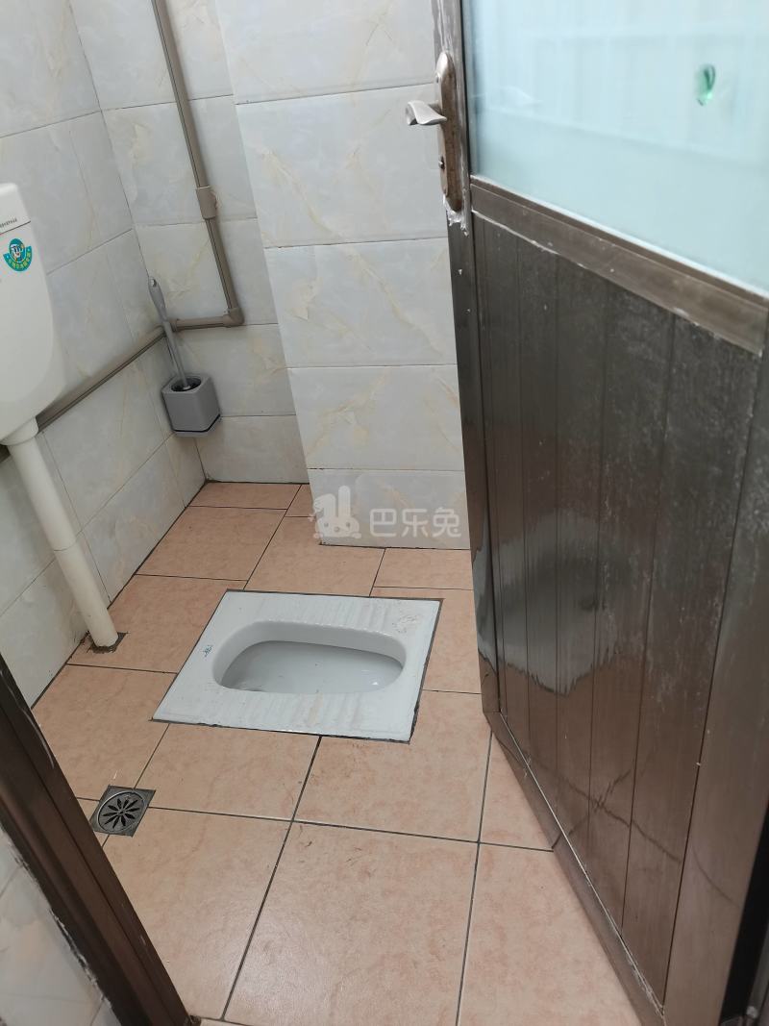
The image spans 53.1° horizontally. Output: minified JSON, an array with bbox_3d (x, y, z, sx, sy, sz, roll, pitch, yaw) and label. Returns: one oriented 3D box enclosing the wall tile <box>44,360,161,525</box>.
[{"bbox_3d":[-0.630,-0.183,1.766,0.010,0.248,0.415,1,34,14],"label":"wall tile"}]

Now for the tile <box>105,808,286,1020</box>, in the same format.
[{"bbox_3d":[-0.326,0.585,1.173,0.300,0.010,0.300,1,34,14],"label":"tile"}]

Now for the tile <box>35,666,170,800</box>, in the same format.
[{"bbox_3d":[-0.552,0.409,1.464,0.302,0.010,0.302,1,34,14],"label":"tile"}]

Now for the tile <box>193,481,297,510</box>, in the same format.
[{"bbox_3d":[-0.385,-0.044,2.138,0.298,0.010,0.128,1,34,14],"label":"tile"}]

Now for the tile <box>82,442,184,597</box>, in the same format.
[{"bbox_3d":[-0.604,0.009,1.890,0.010,0.211,0.415,1,34,14],"label":"tile"}]

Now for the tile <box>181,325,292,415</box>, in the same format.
[{"bbox_3d":[-0.365,-0.366,1.999,0.390,0.250,0.010,1,34,14],"label":"tile"}]

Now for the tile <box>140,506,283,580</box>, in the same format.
[{"bbox_3d":[-0.433,0.077,1.965,0.300,0.010,0.300,1,34,14],"label":"tile"}]

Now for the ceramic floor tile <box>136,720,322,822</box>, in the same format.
[{"bbox_3d":[-0.275,0.449,1.341,0.296,0.010,0.173,1,34,14],"label":"ceramic floor tile"}]

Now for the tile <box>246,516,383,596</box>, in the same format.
[{"bbox_3d":[-0.148,0.102,1.861,0.300,0.012,0.300,1,34,14],"label":"tile"}]

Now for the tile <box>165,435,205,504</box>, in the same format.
[{"bbox_3d":[-0.548,-0.142,2.111,0.010,0.211,0.130,1,34,14],"label":"tile"}]

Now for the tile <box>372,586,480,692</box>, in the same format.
[{"bbox_3d":[0.092,0.255,1.584,0.300,0.010,0.300,1,34,14],"label":"tile"}]

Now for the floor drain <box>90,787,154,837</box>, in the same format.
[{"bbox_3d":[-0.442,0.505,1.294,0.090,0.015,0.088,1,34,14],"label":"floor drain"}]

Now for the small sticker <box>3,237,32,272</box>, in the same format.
[{"bbox_3d":[-0.616,-0.435,1.300,0.002,0.050,0.077,1,34,14],"label":"small sticker"}]

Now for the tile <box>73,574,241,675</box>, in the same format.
[{"bbox_3d":[-0.496,0.245,1.723,0.300,0.010,0.300,1,34,14],"label":"tile"}]

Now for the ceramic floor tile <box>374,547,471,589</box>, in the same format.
[{"bbox_3d":[0.138,0.131,1.762,0.300,0.010,0.140,1,34,14],"label":"ceramic floor tile"}]

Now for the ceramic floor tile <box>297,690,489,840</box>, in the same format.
[{"bbox_3d":[0.028,0.418,1.324,0.301,0.010,0.301,1,34,14],"label":"ceramic floor tile"}]

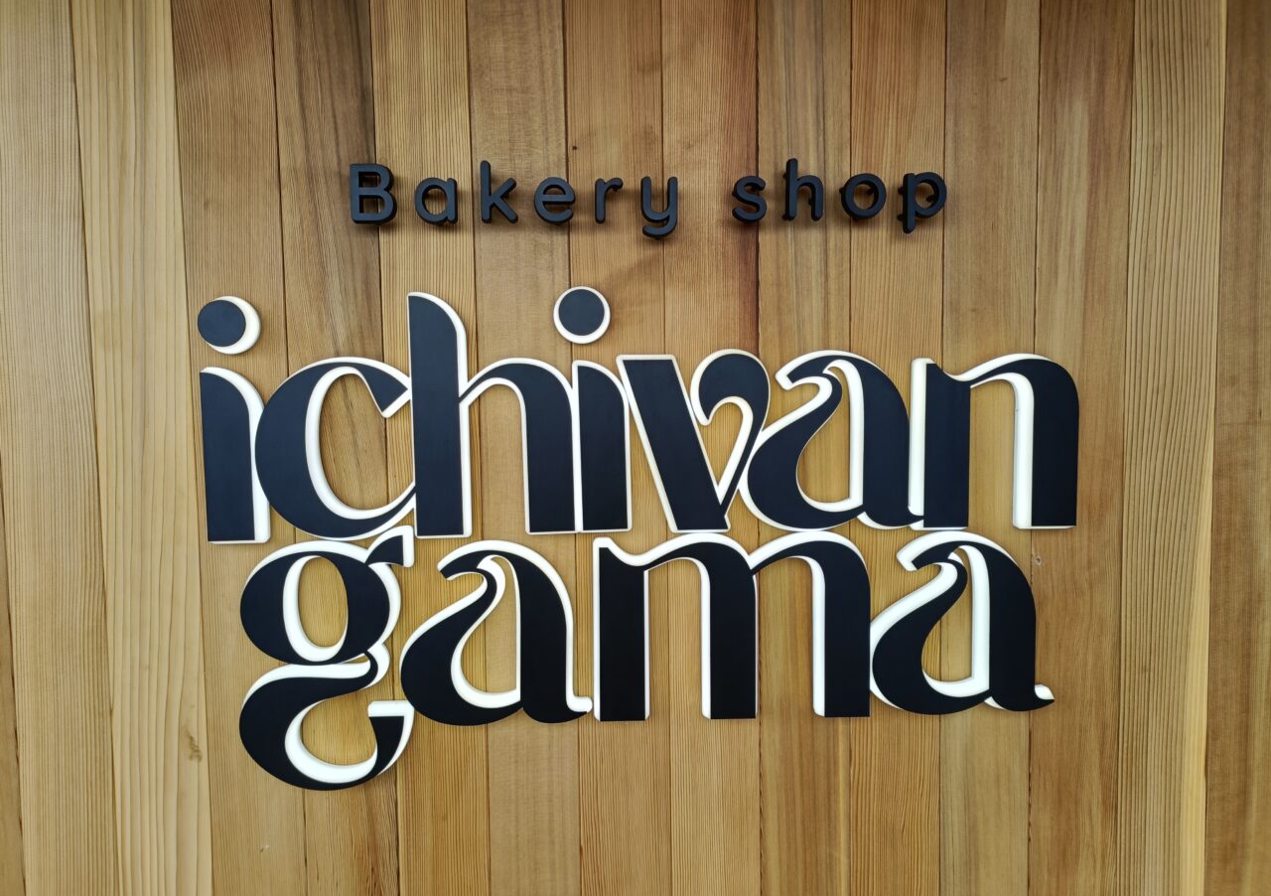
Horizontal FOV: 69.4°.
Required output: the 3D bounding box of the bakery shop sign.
[{"bbox_3d":[0.013,0.039,1.033,0.971,0.680,0.040,-1,4,-2],"label":"bakery shop sign"}]

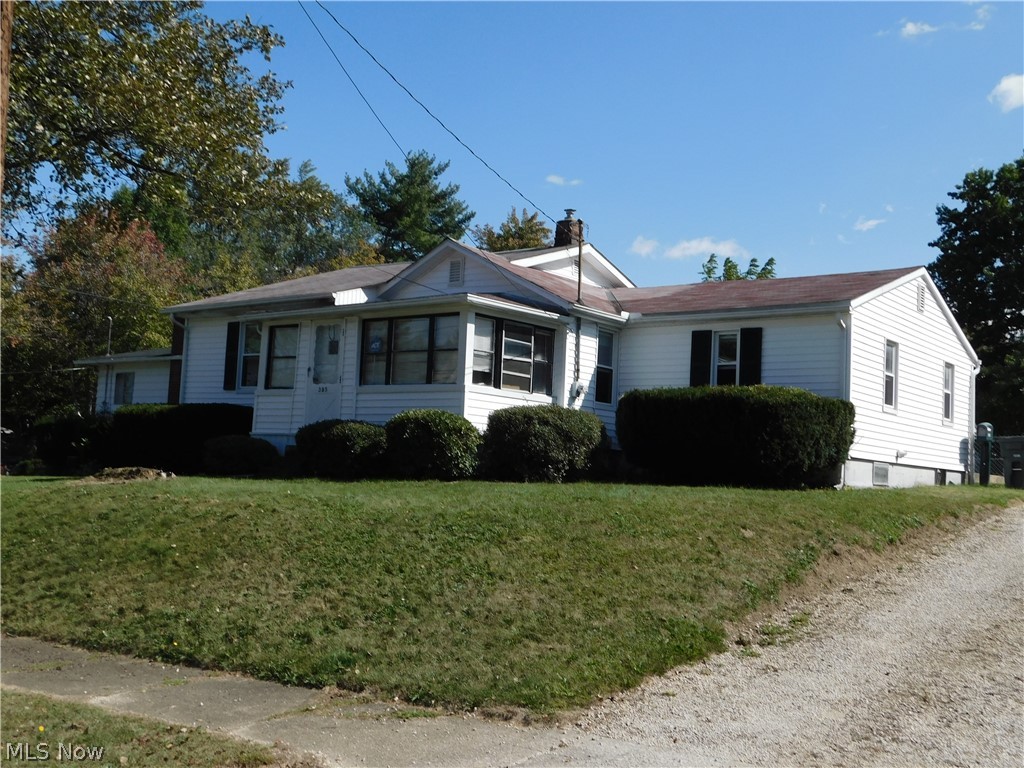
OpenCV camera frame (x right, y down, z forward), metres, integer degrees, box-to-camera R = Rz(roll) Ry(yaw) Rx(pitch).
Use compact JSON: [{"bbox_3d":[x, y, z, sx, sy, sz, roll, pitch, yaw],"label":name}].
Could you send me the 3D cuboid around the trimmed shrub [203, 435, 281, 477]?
[{"bbox_3d":[-5.003,1.332,19.694,1.300,0.787,1.250,-1,-7,38],"label":"trimmed shrub"}]

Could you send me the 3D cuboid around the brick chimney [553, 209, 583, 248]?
[{"bbox_3d":[1.311,-3.640,25.083,0.480,0.989,0.470,-1,-7,38],"label":"brick chimney"}]

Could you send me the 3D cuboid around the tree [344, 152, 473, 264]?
[{"bbox_3d":[-5.118,-3.411,49.317,7.800,15.182,7.800,-1,-7,38],"label":"tree"}]

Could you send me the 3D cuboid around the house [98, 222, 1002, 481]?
[{"bbox_3d":[-0.841,-0.520,25.541,19.900,5.750,13.000,-1,-7,38],"label":"house"}]

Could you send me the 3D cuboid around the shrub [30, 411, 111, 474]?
[{"bbox_3d":[-10.848,1.450,26.166,1.750,1.581,1.600,-1,-7,38],"label":"shrub"}]

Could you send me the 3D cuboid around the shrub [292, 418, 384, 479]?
[{"bbox_3d":[-2.890,1.104,17.942,1.500,1.034,1.400,3,-5,0],"label":"shrub"}]

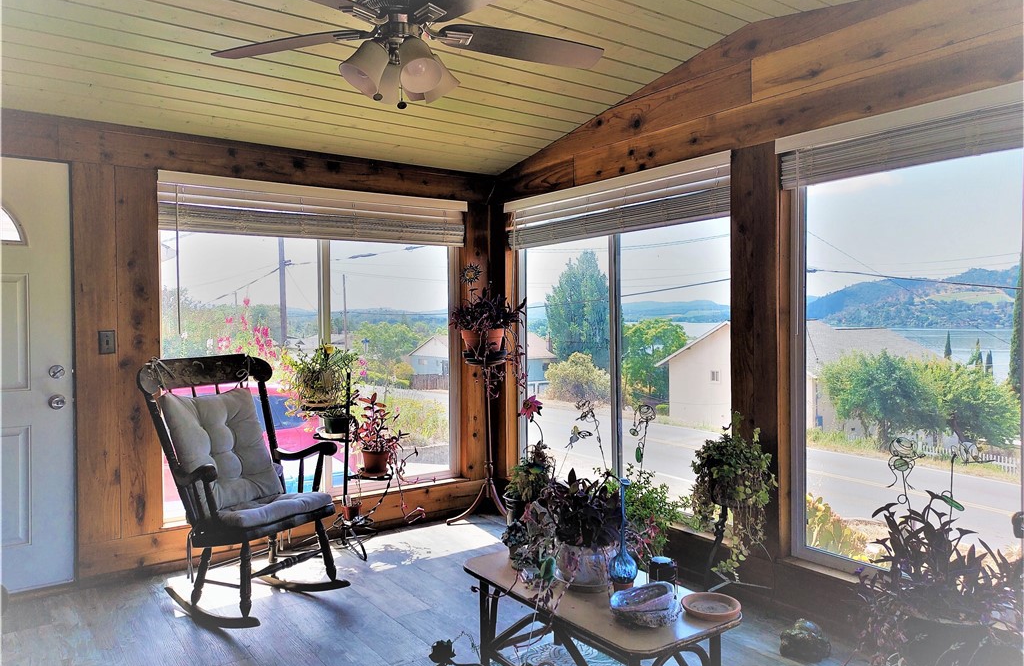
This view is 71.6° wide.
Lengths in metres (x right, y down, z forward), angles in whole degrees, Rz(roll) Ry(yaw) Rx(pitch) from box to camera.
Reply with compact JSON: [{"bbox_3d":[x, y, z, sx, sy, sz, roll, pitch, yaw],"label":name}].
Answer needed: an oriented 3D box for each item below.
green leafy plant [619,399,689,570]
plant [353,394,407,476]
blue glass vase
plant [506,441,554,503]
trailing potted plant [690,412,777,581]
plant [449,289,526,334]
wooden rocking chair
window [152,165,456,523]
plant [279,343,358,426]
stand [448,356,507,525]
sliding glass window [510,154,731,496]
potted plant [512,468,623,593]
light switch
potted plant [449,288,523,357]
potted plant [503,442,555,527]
[{"bbox_3d":[0.586,0.699,2.980,0.350,0.800,0.340,0,1,0],"label":"green leafy plant"},{"bbox_3d":[-0.745,0.569,4.020,0.310,0.470,0.290,0,1,-11],"label":"plant"},{"bbox_3d":[0.380,0.680,2.420,0.100,0.370,0.100,0,1,0],"label":"blue glass vase"},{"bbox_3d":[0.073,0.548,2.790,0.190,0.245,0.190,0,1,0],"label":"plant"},{"bbox_3d":[0.905,0.668,2.900,0.350,0.700,0.330,0,1,17],"label":"trailing potted plant"},{"bbox_3d":[-0.155,-0.136,4.500,0.490,0.285,0.430,0,1,0],"label":"plant"},{"bbox_3d":[-1.228,0.681,3.380,0.720,1.130,0.680,0,1,30],"label":"wooden rocking chair"},{"bbox_3d":[-1.073,0.067,4.207,1.830,1.830,0.110,-1,1,-35],"label":"window"},{"bbox_3d":[-1.085,0.284,4.000,0.420,0.440,0.390,-1,1,-15],"label":"plant"},{"bbox_3d":[-0.156,0.678,4.520,0.430,1.050,0.430,0,1,0],"label":"stand"},{"bbox_3d":[0.542,0.051,4.020,0.110,1.820,1.820,-1,1,-35],"label":"sliding glass window"},{"bbox_3d":[0.195,0.671,2.450,0.380,0.420,0.340,0,1,0],"label":"potted plant"},{"bbox_3d":[-1.999,0.049,3.509,0.072,0.117,0.018,-1,1,-35],"label":"light switch"},{"bbox_3d":[-0.157,-0.067,4.540,0.460,0.450,0.410,0,1,-2],"label":"potted plant"},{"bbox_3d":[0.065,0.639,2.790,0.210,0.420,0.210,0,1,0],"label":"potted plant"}]

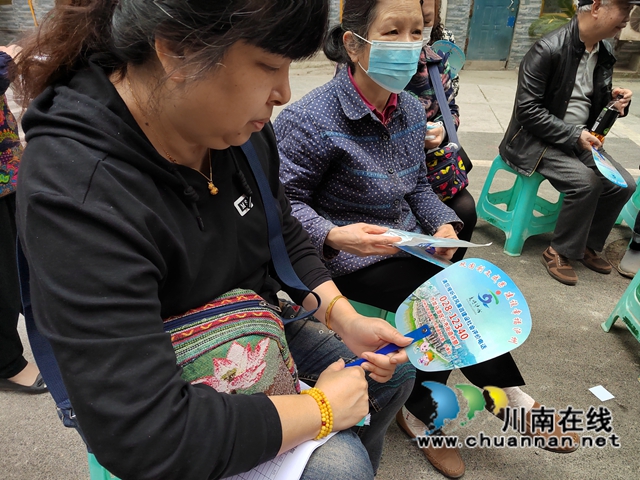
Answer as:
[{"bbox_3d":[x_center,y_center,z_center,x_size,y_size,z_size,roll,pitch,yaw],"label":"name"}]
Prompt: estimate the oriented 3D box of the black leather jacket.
[{"bbox_3d":[1.177,-0.679,2.056,0.500,0.700,0.430,-10,29,-16],"label":"black leather jacket"}]

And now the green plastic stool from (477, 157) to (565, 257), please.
[{"bbox_3d":[1.152,-0.216,2.386,0.365,0.455,0.365,-9,29,-15],"label":"green plastic stool"}]

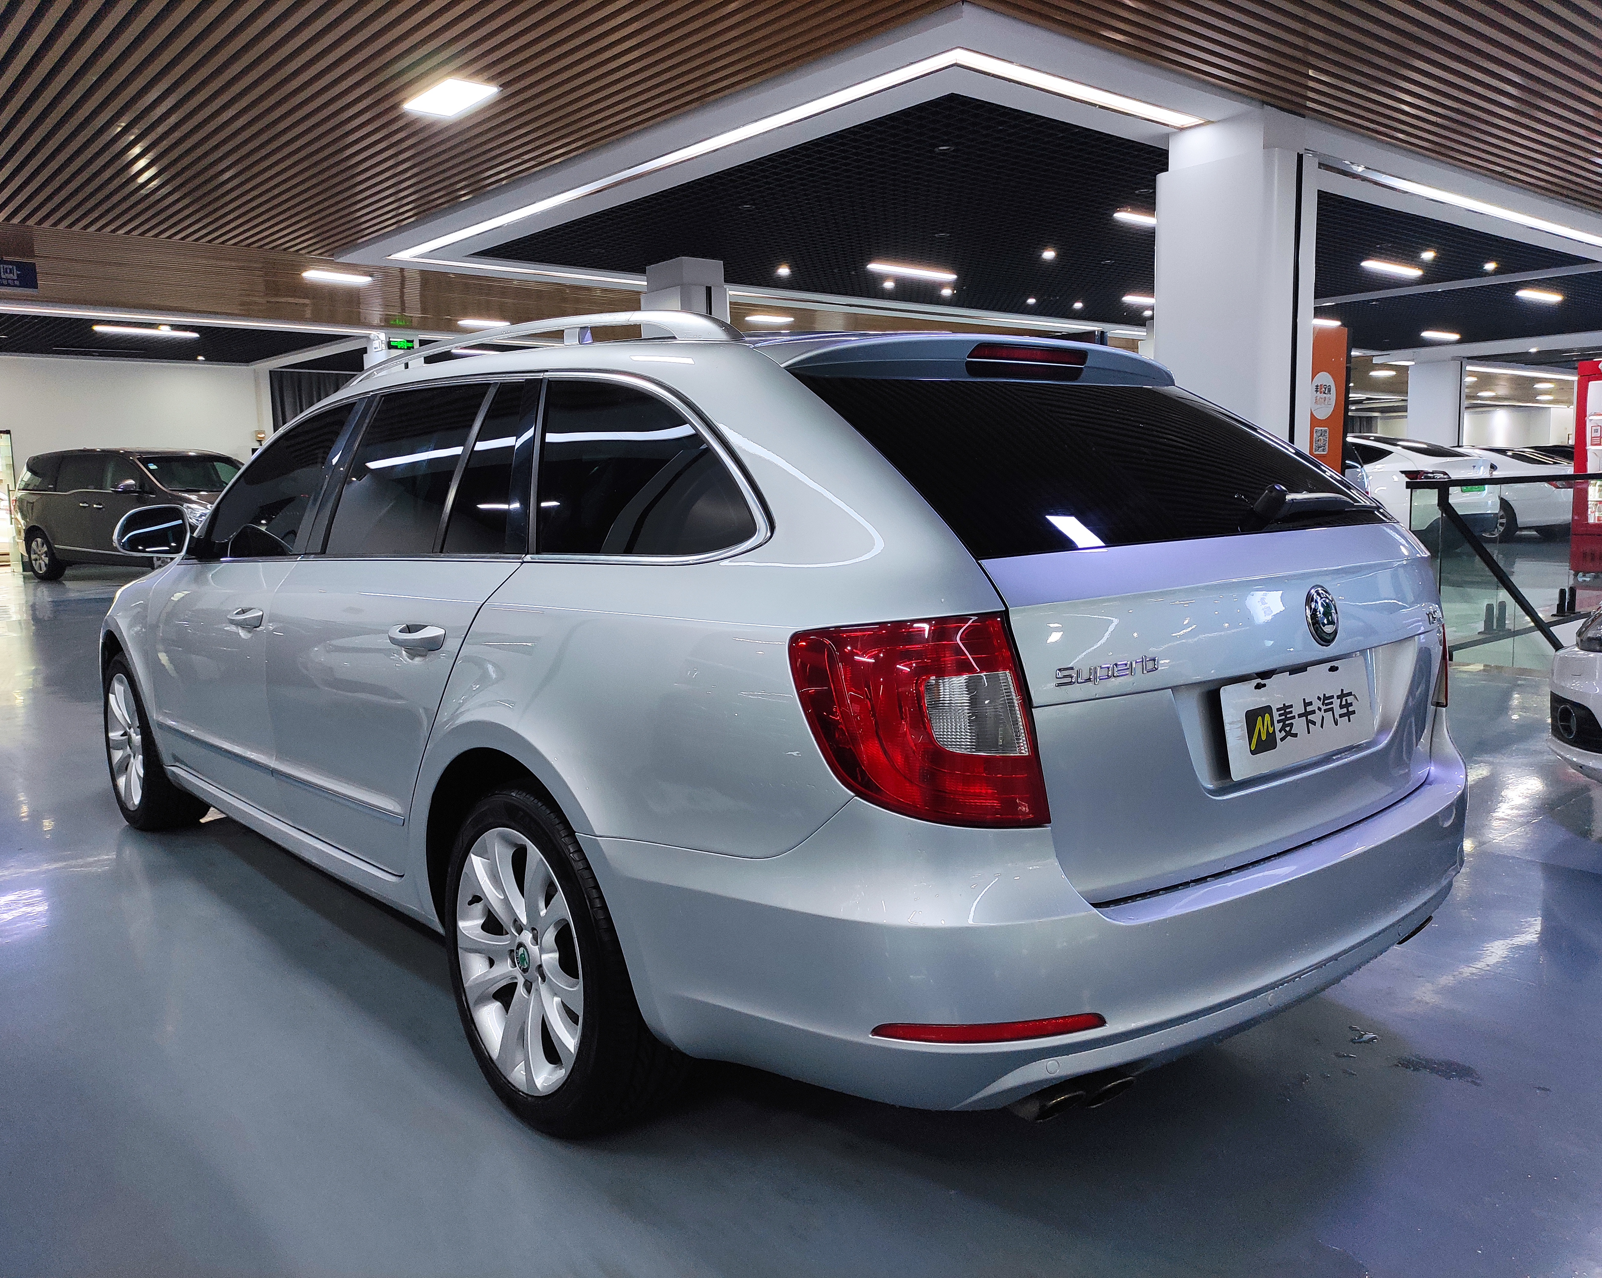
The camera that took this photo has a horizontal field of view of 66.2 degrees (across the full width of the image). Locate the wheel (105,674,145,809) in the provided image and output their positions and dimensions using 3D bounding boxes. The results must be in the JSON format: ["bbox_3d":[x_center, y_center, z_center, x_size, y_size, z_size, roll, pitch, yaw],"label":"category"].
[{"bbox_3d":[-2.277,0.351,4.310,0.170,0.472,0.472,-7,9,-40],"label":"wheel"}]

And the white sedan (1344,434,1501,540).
[{"bbox_3d":[7.629,-2.246,18.223,1.890,1.540,4.720,-5,8,-30],"label":"white sedan"}]

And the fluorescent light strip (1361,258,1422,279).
[{"bbox_3d":[6.020,-3.780,12.523,1.200,0.050,0.120,-8,10,-40],"label":"fluorescent light strip"}]

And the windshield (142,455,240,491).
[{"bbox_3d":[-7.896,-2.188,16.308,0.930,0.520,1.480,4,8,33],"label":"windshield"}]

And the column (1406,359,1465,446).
[{"bbox_3d":[10.558,-3.174,20.412,0.500,2.765,0.650,-8,10,-40],"label":"column"}]

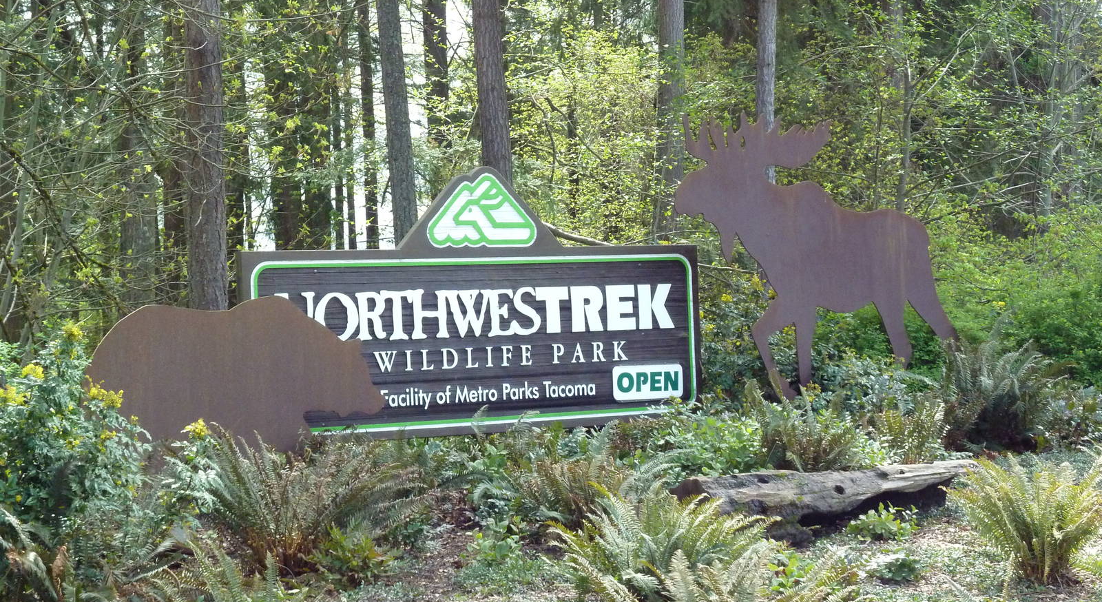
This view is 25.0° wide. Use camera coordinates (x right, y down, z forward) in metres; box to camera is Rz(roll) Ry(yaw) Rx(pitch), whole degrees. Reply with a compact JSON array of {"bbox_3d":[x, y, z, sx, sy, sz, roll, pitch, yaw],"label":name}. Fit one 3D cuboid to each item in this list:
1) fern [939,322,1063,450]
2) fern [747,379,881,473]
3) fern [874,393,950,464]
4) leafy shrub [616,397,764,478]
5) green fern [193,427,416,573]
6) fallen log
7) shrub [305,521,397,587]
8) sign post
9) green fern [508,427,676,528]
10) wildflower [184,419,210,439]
[{"bbox_3d":[3.571,0.680,19.600,0.972,0.956,0.950,-2,-1,0],"label":"fern"},{"bbox_3d":[1.968,0.948,18.800,1.003,0.670,0.900,-2,-1,0],"label":"fern"},{"bbox_3d":[2.471,0.866,17.000,0.520,0.480,0.480,-2,0,0],"label":"fern"},{"bbox_3d":[1.062,1.042,18.900,1.098,0.609,0.950,-2,-1,0],"label":"leafy shrub"},{"bbox_3d":[-1.409,1.144,14.500,1.350,0.800,1.200,-2,0,0],"label":"green fern"},{"bbox_3d":[1.695,1.222,15.300,2.000,0.420,0.420,-2,0,-24],"label":"fallen log"},{"bbox_3d":[-1.130,1.434,14.050,0.510,0.340,0.460,-2,0,0],"label":"shrub"},{"bbox_3d":[-0.566,-0.004,19.677,4.200,2.130,0.140,-2,-1,-33],"label":"sign post"},{"bbox_3d":[0.290,1.254,17.600,1.172,0.699,1.050,-2,-1,0],"label":"green fern"},{"bbox_3d":[-2.080,0.751,14.600,0.150,0.120,0.140,-2,0,0],"label":"wildflower"}]

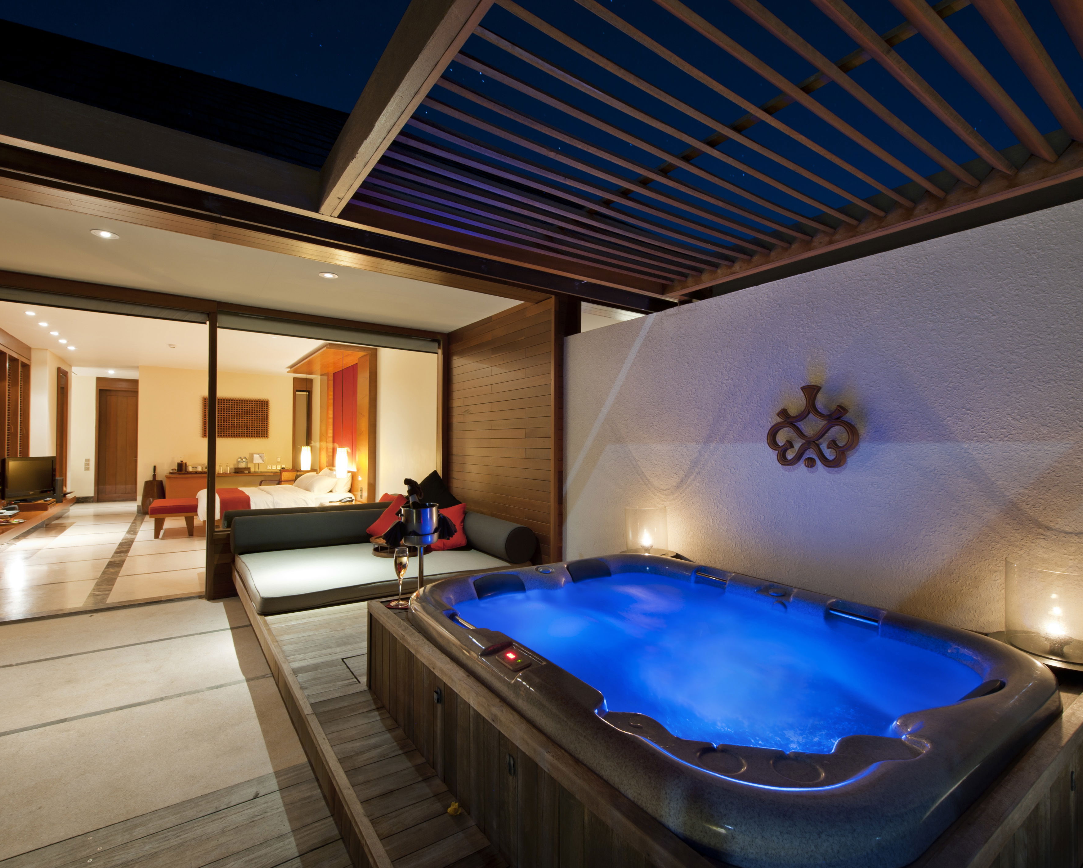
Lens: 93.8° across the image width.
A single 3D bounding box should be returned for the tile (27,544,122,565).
[{"bbox_3d":[-5.114,1.323,5.554,0.680,0.015,0.950,1,-1,-35],"label":"tile"}]

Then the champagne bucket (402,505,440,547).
[{"bbox_3d":[-0.669,0.509,2.798,0.205,0.220,0.205,0,-1,0],"label":"champagne bucket"}]

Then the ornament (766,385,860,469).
[{"bbox_3d":[1.246,-0.033,2.355,0.045,0.380,0.405,1,-1,-35],"label":"ornament"}]

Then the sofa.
[{"bbox_3d":[-1.411,0.962,4.493,2.142,0.419,1.814,1,-1,-35],"label":"sofa"}]

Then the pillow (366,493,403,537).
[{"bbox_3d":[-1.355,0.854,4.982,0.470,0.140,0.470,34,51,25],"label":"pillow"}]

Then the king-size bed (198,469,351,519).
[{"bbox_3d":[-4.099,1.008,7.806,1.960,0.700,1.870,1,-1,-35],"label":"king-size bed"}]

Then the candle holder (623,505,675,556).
[{"bbox_3d":[0.651,0.606,3.158,0.265,0.285,0.265,0,-1,0],"label":"candle holder"}]

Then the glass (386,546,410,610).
[{"bbox_3d":[-0.613,0.624,2.208,0.080,0.247,0.080,1,-1,-35],"label":"glass"}]

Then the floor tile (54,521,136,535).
[{"bbox_3d":[-5.670,1.224,6.506,0.592,0.020,0.903,1,-1,-35],"label":"floor tile"}]

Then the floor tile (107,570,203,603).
[{"bbox_3d":[-3.022,1.190,4.024,0.584,0.020,0.793,1,-1,-35],"label":"floor tile"}]

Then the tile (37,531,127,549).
[{"bbox_3d":[-5.672,1.332,6.332,0.680,0.015,0.965,1,-1,-35],"label":"tile"}]

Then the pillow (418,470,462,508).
[{"bbox_3d":[-1.101,0.735,5.289,0.470,0.470,0.140,-52,9,-32],"label":"pillow"}]

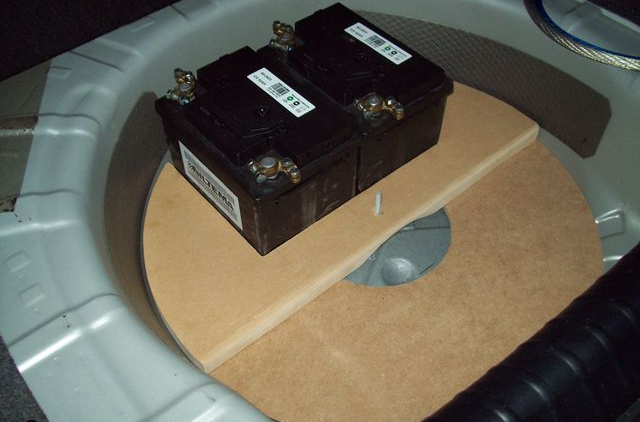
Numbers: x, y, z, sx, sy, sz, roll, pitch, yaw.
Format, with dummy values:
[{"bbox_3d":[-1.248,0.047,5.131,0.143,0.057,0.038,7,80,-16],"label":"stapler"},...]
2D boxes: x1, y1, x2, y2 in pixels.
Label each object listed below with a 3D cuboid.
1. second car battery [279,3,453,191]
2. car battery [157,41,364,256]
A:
[{"bbox_3d":[0.047,-0.176,1.038,0.176,0.157,0.240,-32,55,-25],"label":"second car battery"},{"bbox_3d":[-0.088,-0.093,0.962,0.176,0.157,0.240,-32,55,-25],"label":"car battery"}]

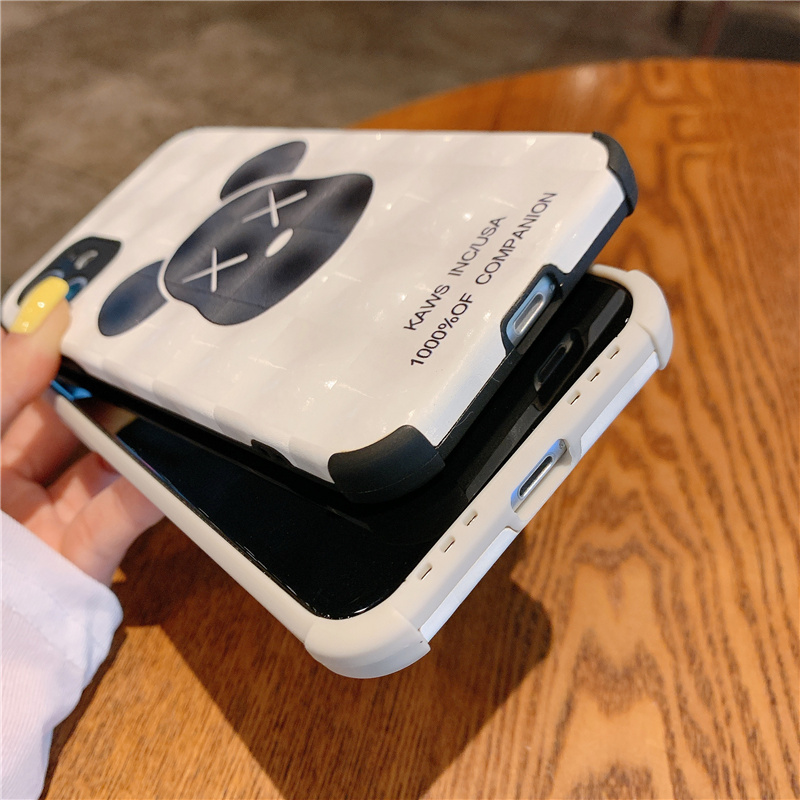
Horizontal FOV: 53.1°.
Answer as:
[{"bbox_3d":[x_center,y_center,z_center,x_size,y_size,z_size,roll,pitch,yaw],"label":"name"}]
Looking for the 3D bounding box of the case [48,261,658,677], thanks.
[{"bbox_3d":[-0.027,-0.011,0.175,0.081,0.012,0.157,-46,41,-17],"label":"case"}]

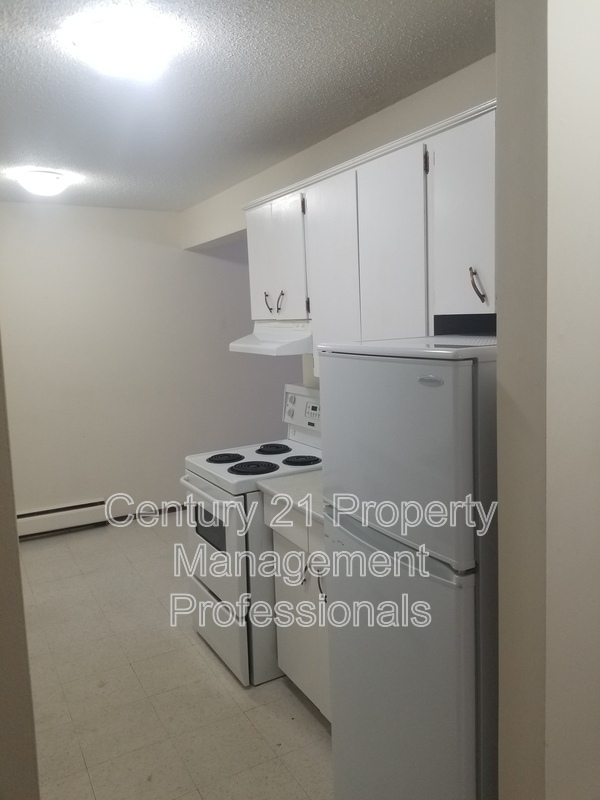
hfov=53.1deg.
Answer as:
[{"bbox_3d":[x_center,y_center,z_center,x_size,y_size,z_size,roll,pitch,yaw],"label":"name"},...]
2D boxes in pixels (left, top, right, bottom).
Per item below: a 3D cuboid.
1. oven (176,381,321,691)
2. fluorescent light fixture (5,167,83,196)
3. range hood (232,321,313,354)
[{"bbox_3d":[-0.134,0.575,2.861,0.706,1.209,0.617,-6,8,-29],"label":"oven"},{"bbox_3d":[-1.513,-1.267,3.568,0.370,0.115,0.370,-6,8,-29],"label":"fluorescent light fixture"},{"bbox_3d":[-0.036,-0.320,2.984,0.460,0.155,0.580,-6,8,-29],"label":"range hood"}]

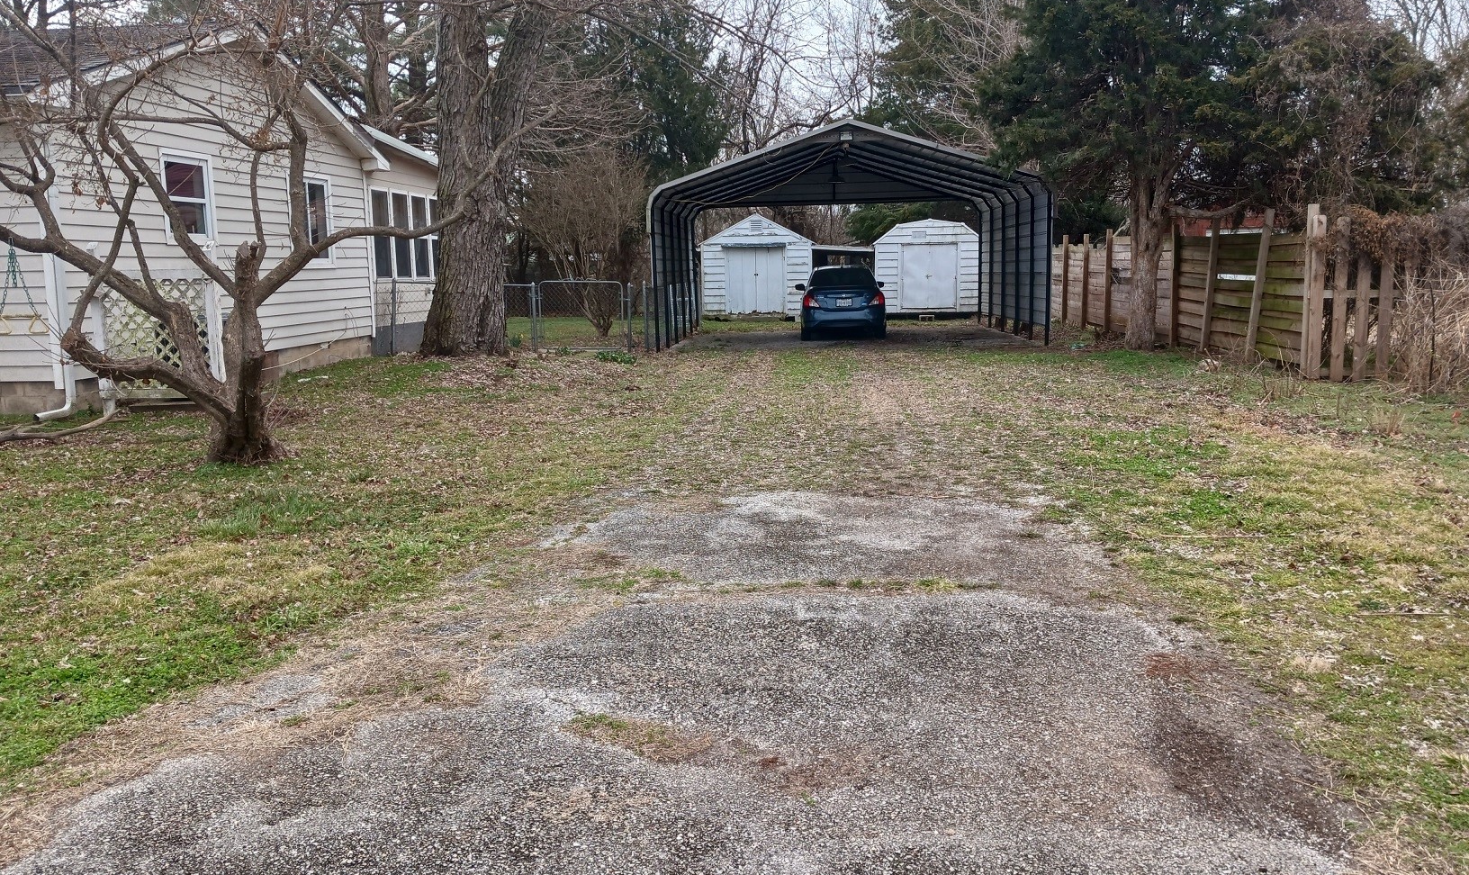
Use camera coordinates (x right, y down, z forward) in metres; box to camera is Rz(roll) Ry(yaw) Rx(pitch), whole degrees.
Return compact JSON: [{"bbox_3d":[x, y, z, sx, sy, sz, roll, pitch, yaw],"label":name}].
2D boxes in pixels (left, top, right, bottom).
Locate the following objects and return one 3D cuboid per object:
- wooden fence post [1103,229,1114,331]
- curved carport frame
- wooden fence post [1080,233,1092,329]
[{"bbox_3d":[7.605,-3.176,23.342,0.105,2.102,0.105,-1,9,3],"label":"wooden fence post"},{"bbox_3d":[2.282,-4.125,24.117,7.124,4.006,8.408,-1,9,3],"label":"curved carport frame"},{"bbox_3d":[7.675,-3.417,25.074,0.105,2.075,0.105,-1,9,3],"label":"wooden fence post"}]

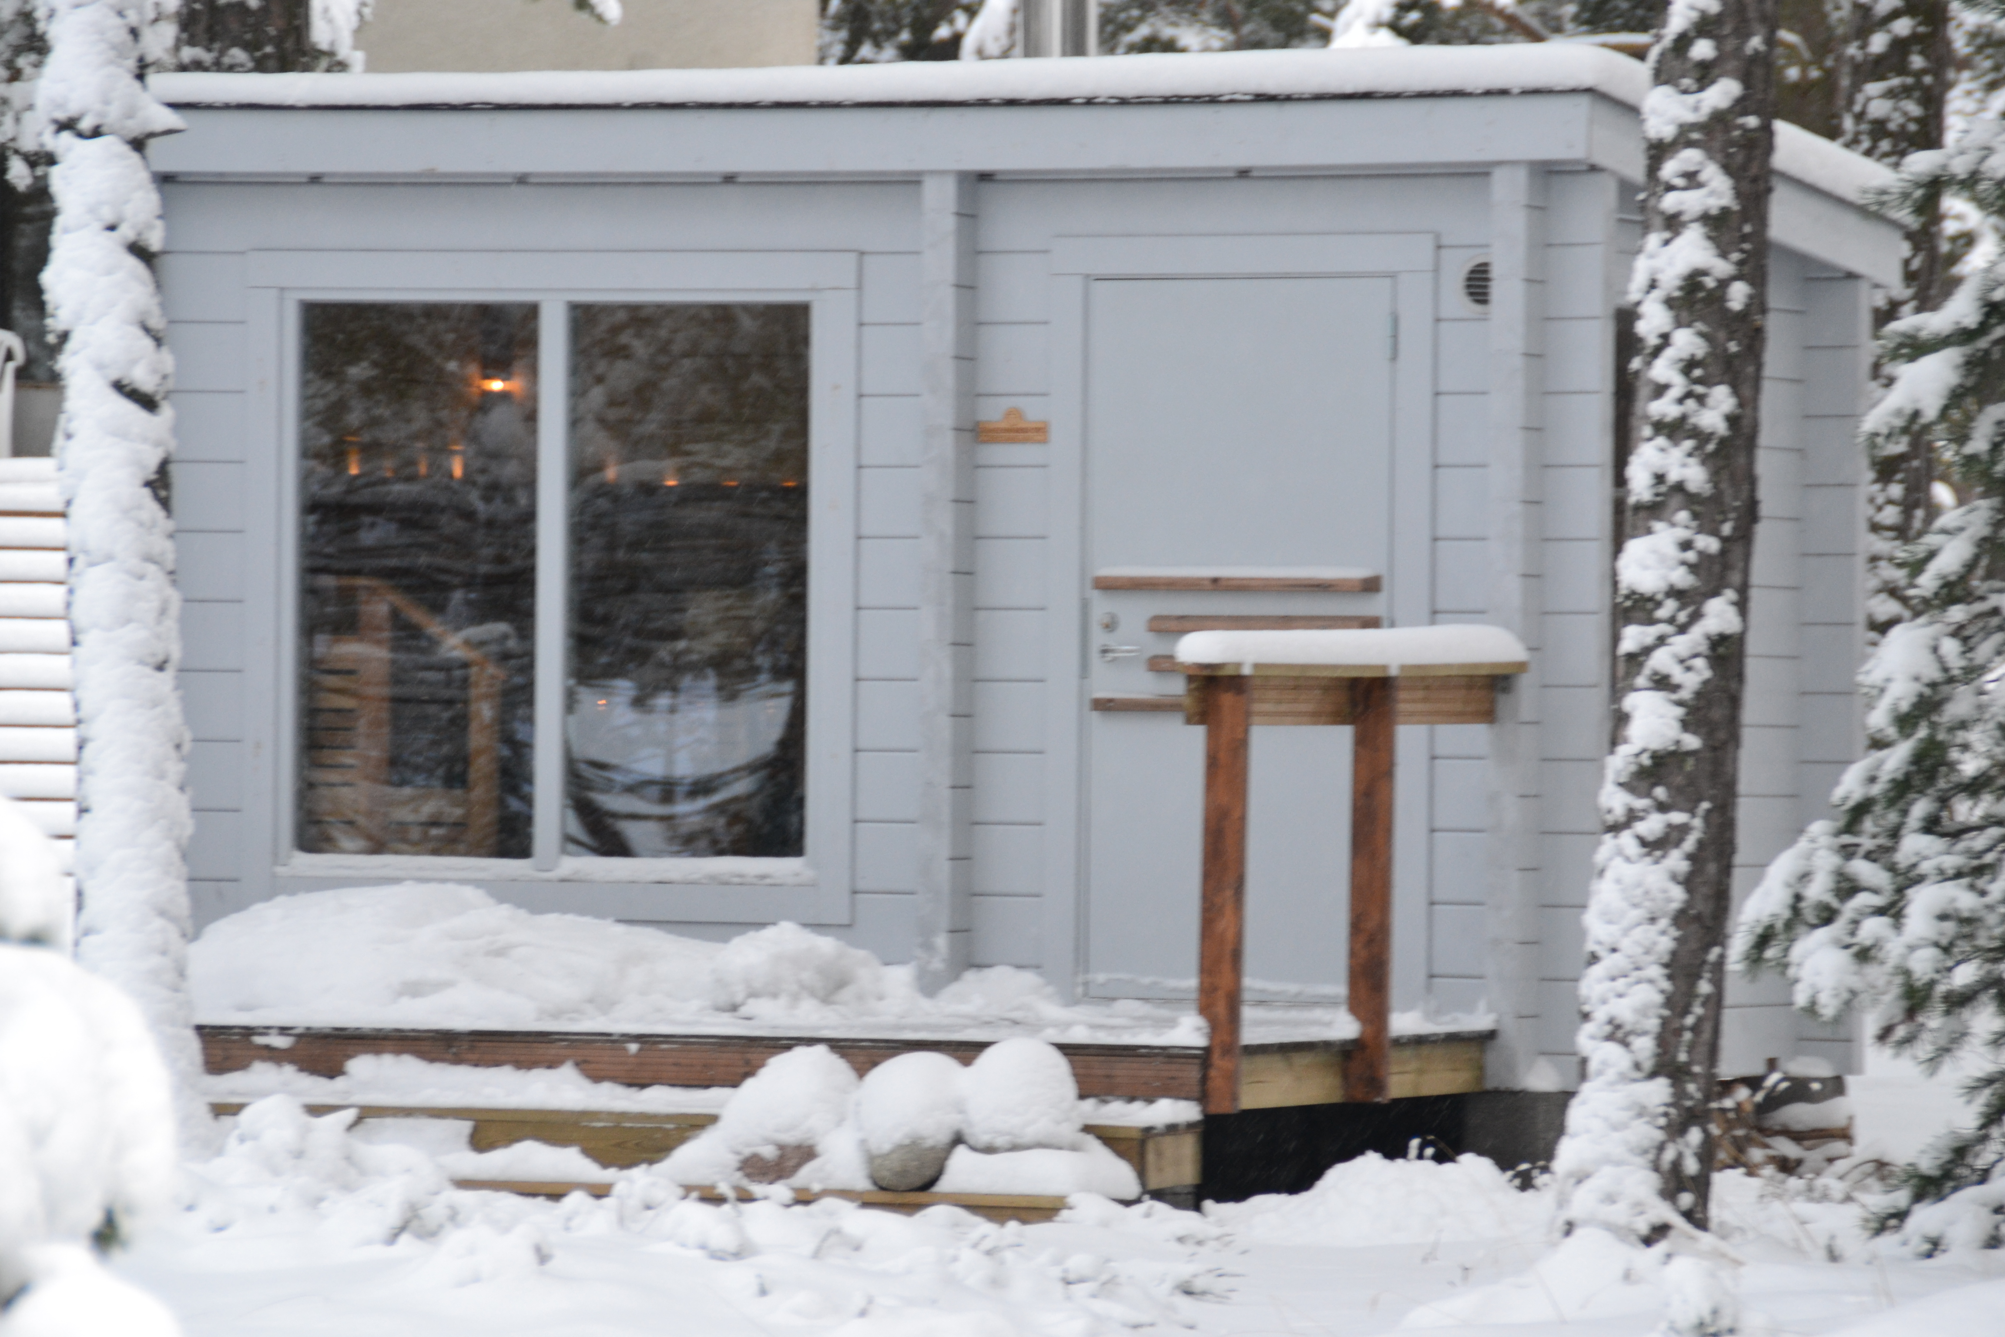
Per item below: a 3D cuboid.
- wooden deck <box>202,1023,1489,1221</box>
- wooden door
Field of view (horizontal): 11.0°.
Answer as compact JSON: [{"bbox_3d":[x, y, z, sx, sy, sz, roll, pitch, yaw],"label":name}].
[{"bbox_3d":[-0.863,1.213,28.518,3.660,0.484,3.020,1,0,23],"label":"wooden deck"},{"bbox_3d":[0.674,-0.076,29.535,0.932,2.059,0.070,1,0,23],"label":"wooden door"}]

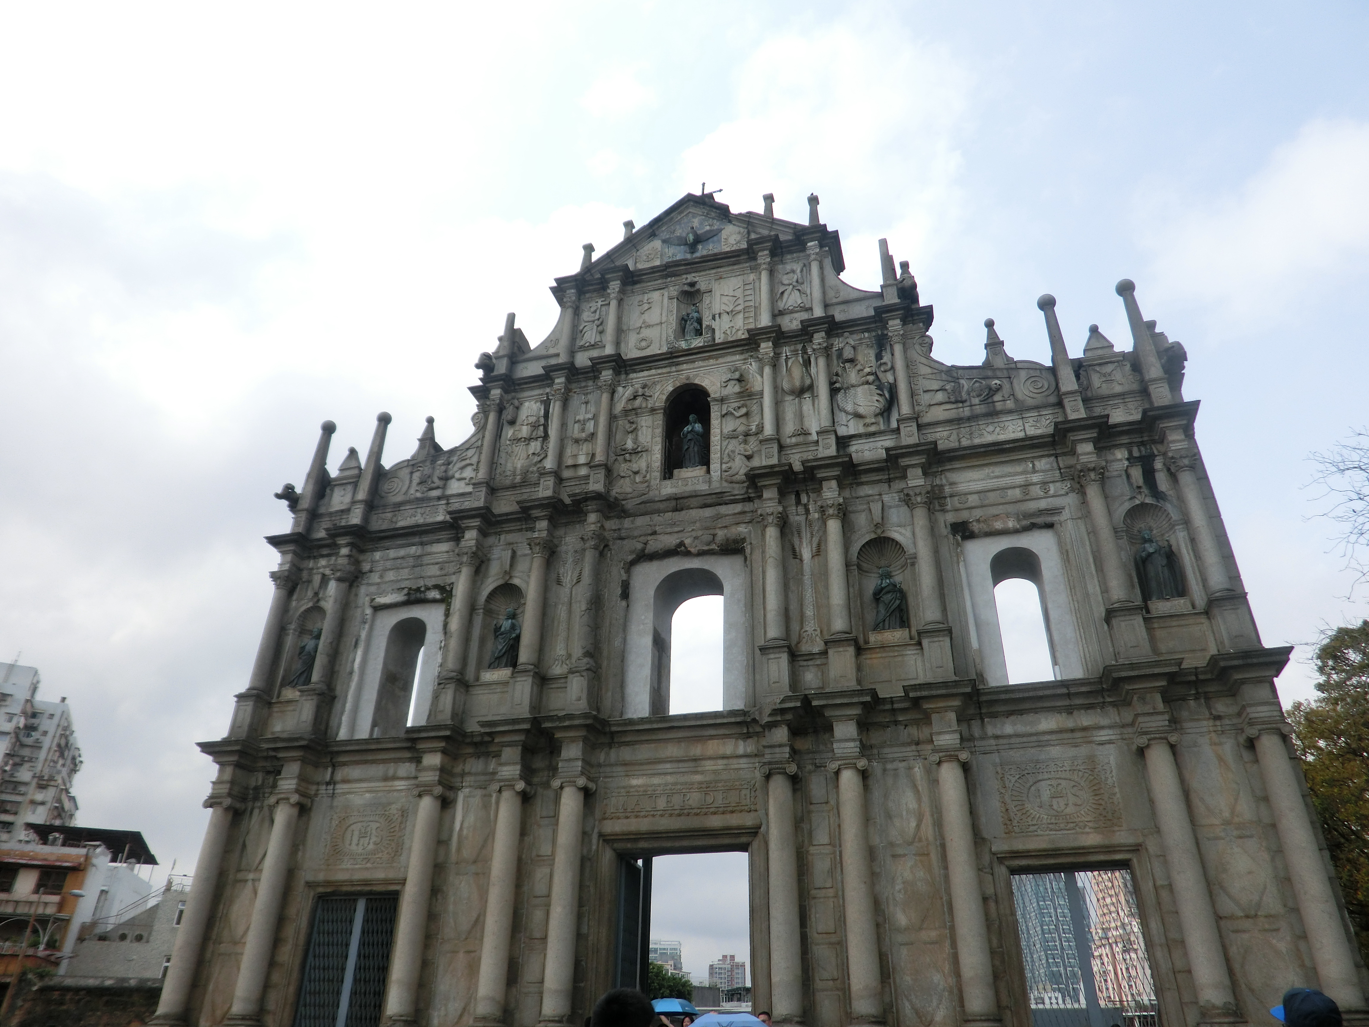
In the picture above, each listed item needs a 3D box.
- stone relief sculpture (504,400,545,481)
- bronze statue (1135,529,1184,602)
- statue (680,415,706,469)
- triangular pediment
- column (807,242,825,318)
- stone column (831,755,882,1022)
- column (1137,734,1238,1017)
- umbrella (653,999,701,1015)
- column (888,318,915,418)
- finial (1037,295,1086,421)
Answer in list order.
[{"bbox_3d":[-4.360,-2.003,26.005,1.102,2.554,0.227,-8,-30,14],"label":"stone relief sculpture"},{"bbox_3d":[10.096,1.128,20.275,0.821,1.790,0.547,-8,-31,14],"label":"bronze statue"},{"bbox_3d":[0.222,-2.003,25.545,0.660,1.750,0.550,-8,-31,14],"label":"statue"},{"bbox_3d":[0.265,-8.225,28.096,6.592,2.699,0.927,-8,-30,14],"label":"triangular pediment"},{"bbox_3d":[3.605,-6.263,25.722,0.430,2.983,0.430,-8,-32,15],"label":"column"},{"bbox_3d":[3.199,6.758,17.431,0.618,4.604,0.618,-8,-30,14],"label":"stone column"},{"bbox_3d":[8.718,6.154,16.475,0.700,4.620,0.680,-8,-31,14],"label":"column"},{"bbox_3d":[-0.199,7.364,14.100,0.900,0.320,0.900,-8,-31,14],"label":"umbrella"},{"bbox_3d":[5.533,-3.651,24.214,0.445,2.964,0.445,-8,-31,14],"label":"column"},{"bbox_3d":[8.736,-3.663,22.002,0.433,3.698,0.433,-8,-30,14],"label":"finial"}]

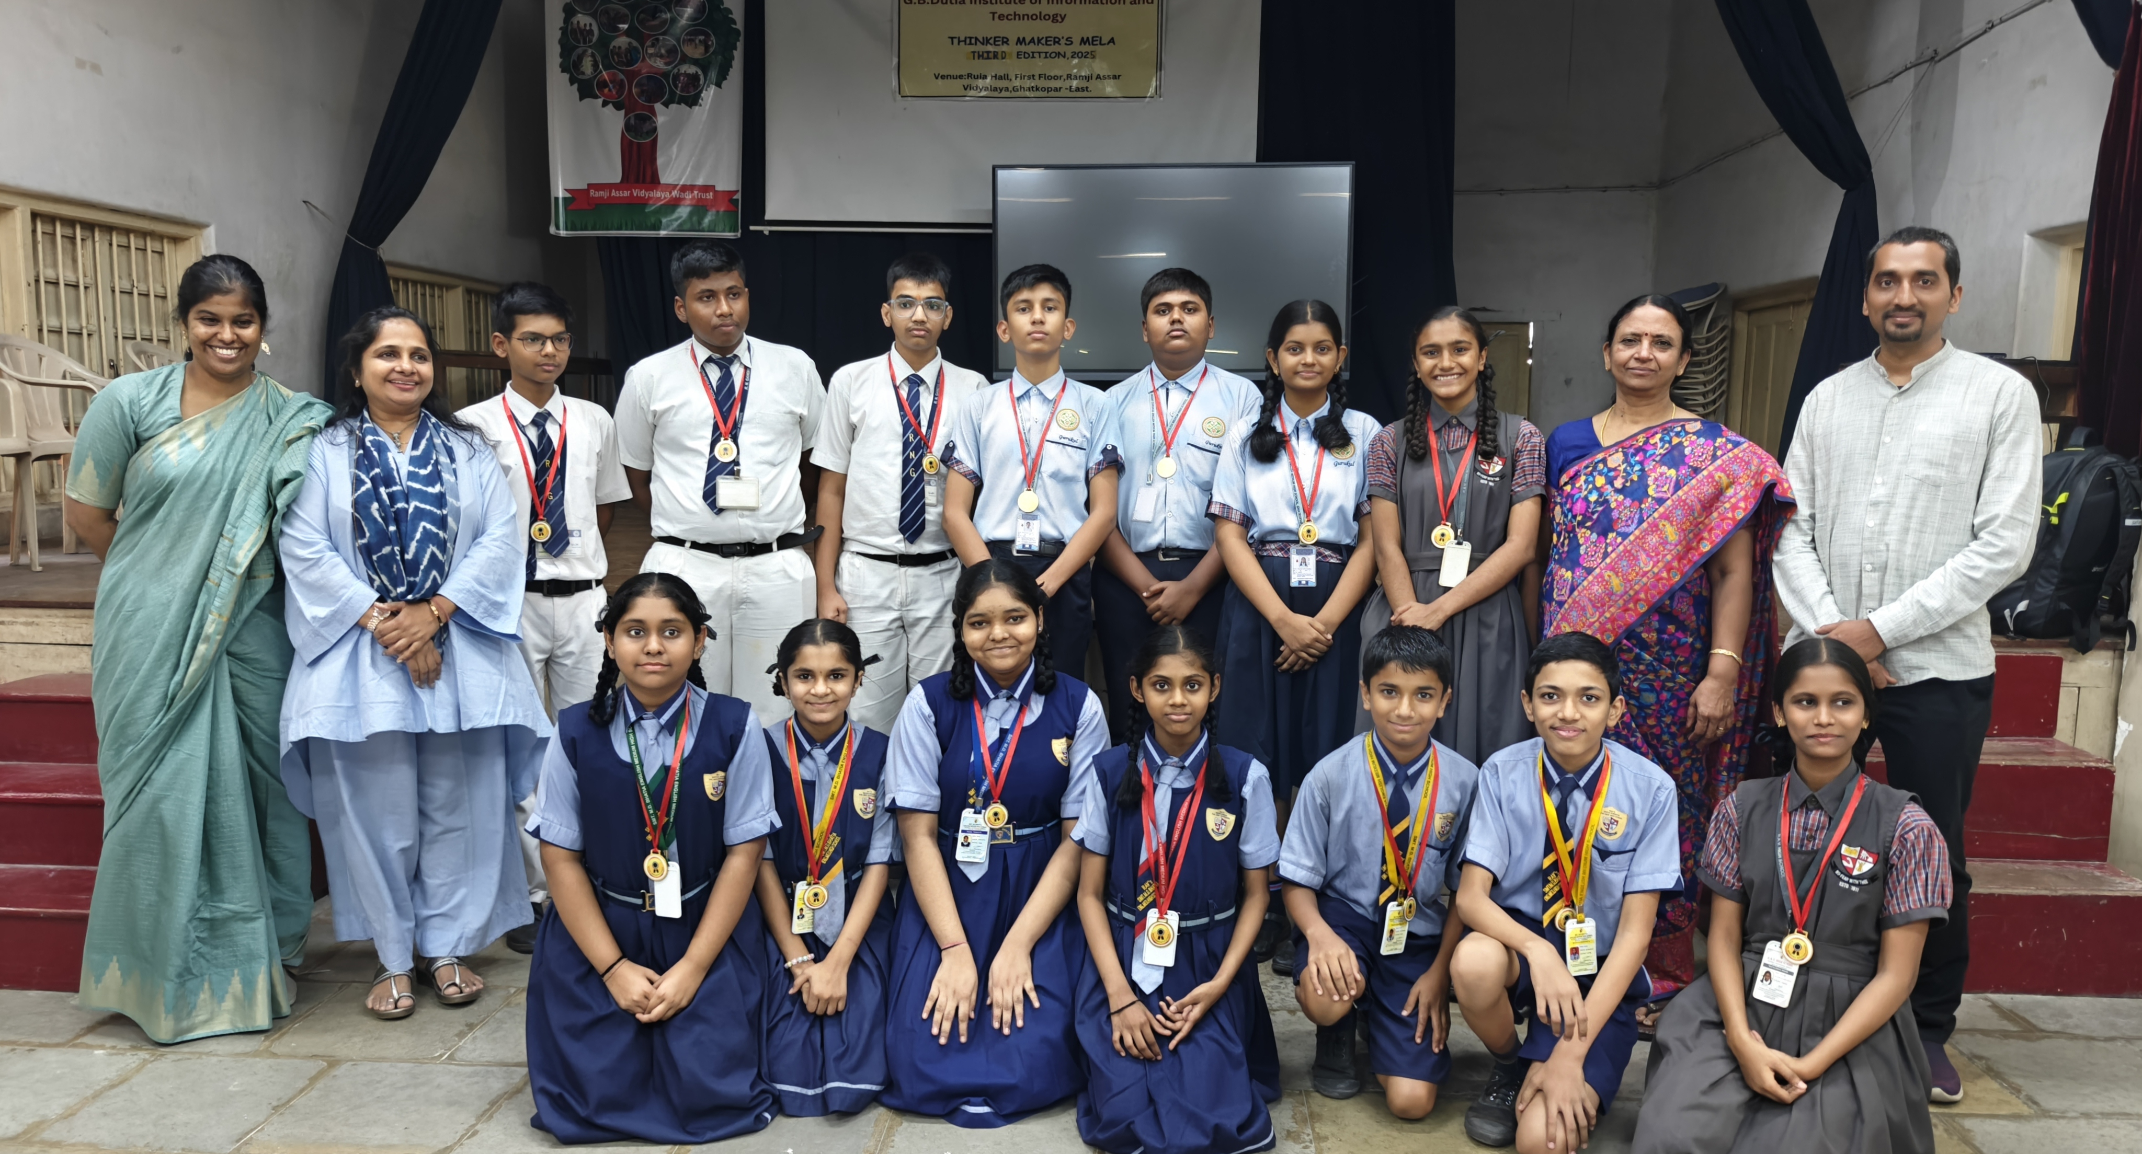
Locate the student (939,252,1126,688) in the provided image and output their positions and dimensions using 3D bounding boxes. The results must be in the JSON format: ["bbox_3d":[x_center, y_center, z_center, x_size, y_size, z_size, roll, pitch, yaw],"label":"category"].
[{"bbox_3d":[-0.088,0.107,3.312,0.430,1.642,0.280,0,8,-2],"label":"student"}]

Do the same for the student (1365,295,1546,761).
[{"bbox_3d":[0.882,0.154,3.333,0.430,1.530,0.280,1,8,12],"label":"student"}]

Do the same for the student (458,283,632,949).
[{"bbox_3d":[-1.262,0.107,3.423,0.420,1.606,0.270,-3,8,-22],"label":"student"}]

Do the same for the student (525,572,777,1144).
[{"bbox_3d":[-0.821,0.493,2.808,0.460,1.005,0.580,-2,8,-15],"label":"student"}]

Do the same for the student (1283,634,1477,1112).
[{"bbox_3d":[0.632,0.540,2.915,0.400,0.892,0.600,1,8,6],"label":"student"}]

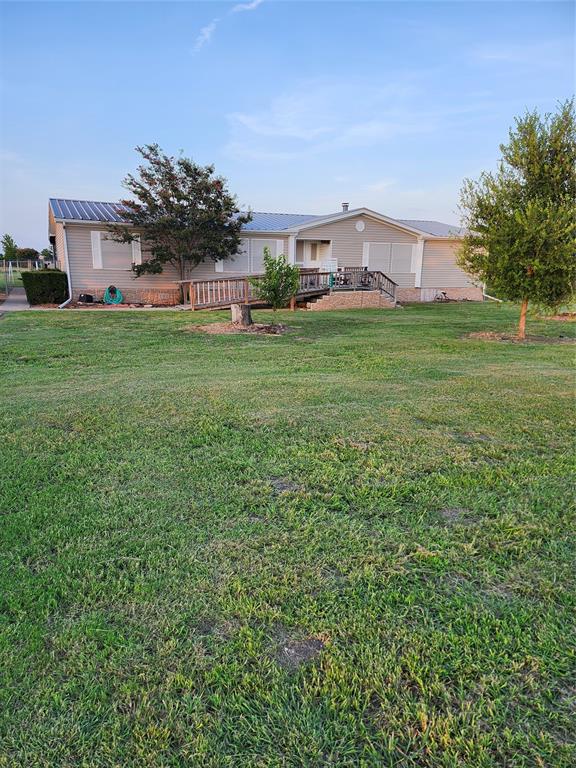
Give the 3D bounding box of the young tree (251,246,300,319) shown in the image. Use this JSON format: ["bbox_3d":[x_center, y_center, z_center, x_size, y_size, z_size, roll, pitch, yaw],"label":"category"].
[{"bbox_3d":[-0.307,-2.401,12.759,1.280,1.954,1.200,0,13,-2],"label":"young tree"}]

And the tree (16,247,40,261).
[{"bbox_3d":[-55.938,-27.376,110.000,4.700,4.600,4.600,-6,14,-26],"label":"tree"}]

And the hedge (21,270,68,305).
[{"bbox_3d":[-9.411,-3.706,19.581,1.650,1.215,1.500,-5,14,-25],"label":"hedge"}]

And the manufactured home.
[{"bbox_3d":[-0.768,-7.028,27.756,21.754,4.429,10.352,-5,14,-25],"label":"manufactured home"}]

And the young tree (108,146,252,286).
[{"bbox_3d":[-4.161,-5.924,19.392,5.200,5.901,4.800,-2,13,-12],"label":"young tree"}]

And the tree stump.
[{"bbox_3d":[-1.206,-1.829,13.349,0.540,0.552,0.480,0,13,-5],"label":"tree stump"}]

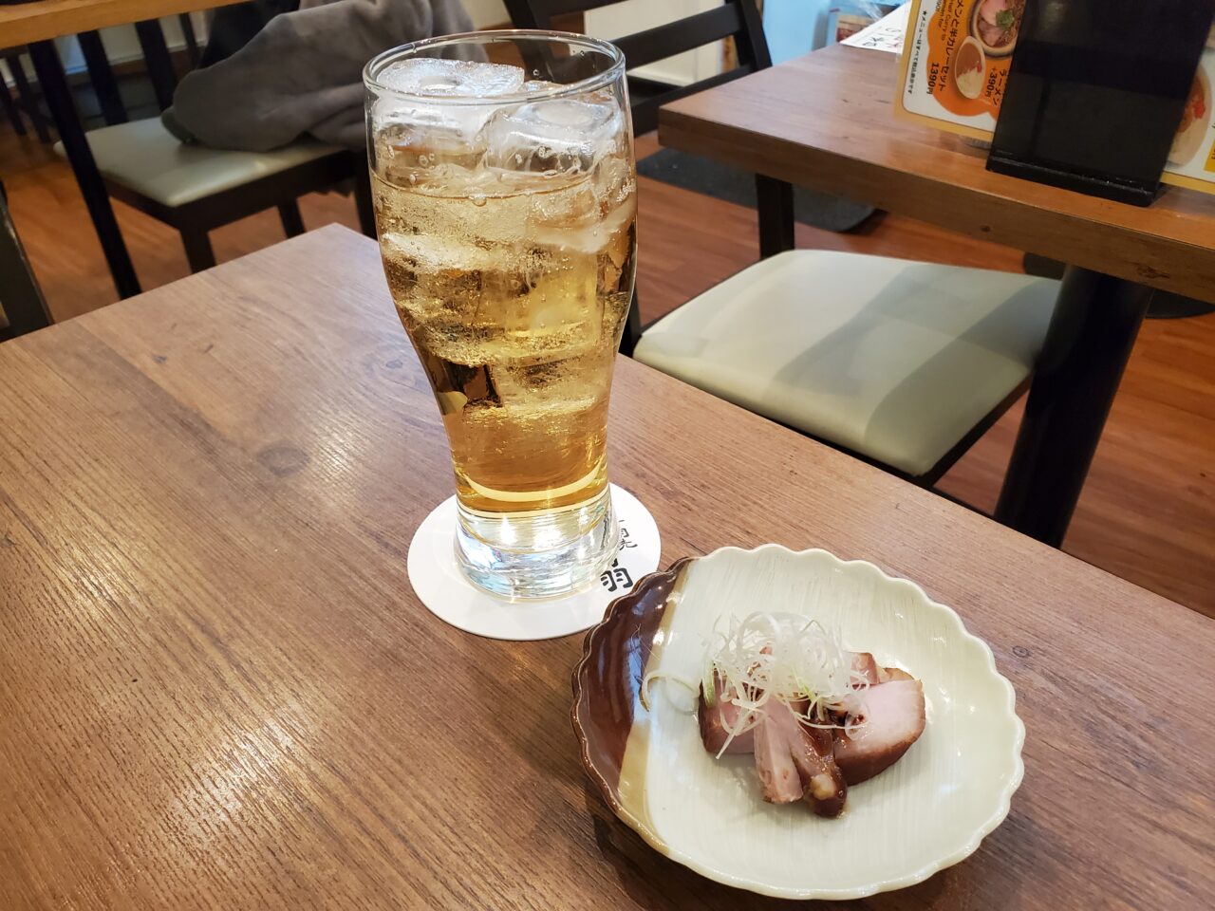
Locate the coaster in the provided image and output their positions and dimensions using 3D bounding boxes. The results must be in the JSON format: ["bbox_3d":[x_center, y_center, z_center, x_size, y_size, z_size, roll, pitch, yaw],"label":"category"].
[{"bbox_3d":[-0.027,0.034,0.336,0.092,0.001,0.092,-2,36,0],"label":"coaster"}]

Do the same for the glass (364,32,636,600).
[{"bbox_3d":[-0.027,-0.036,0.288,0.074,0.169,0.074,-2,36,0],"label":"glass"}]

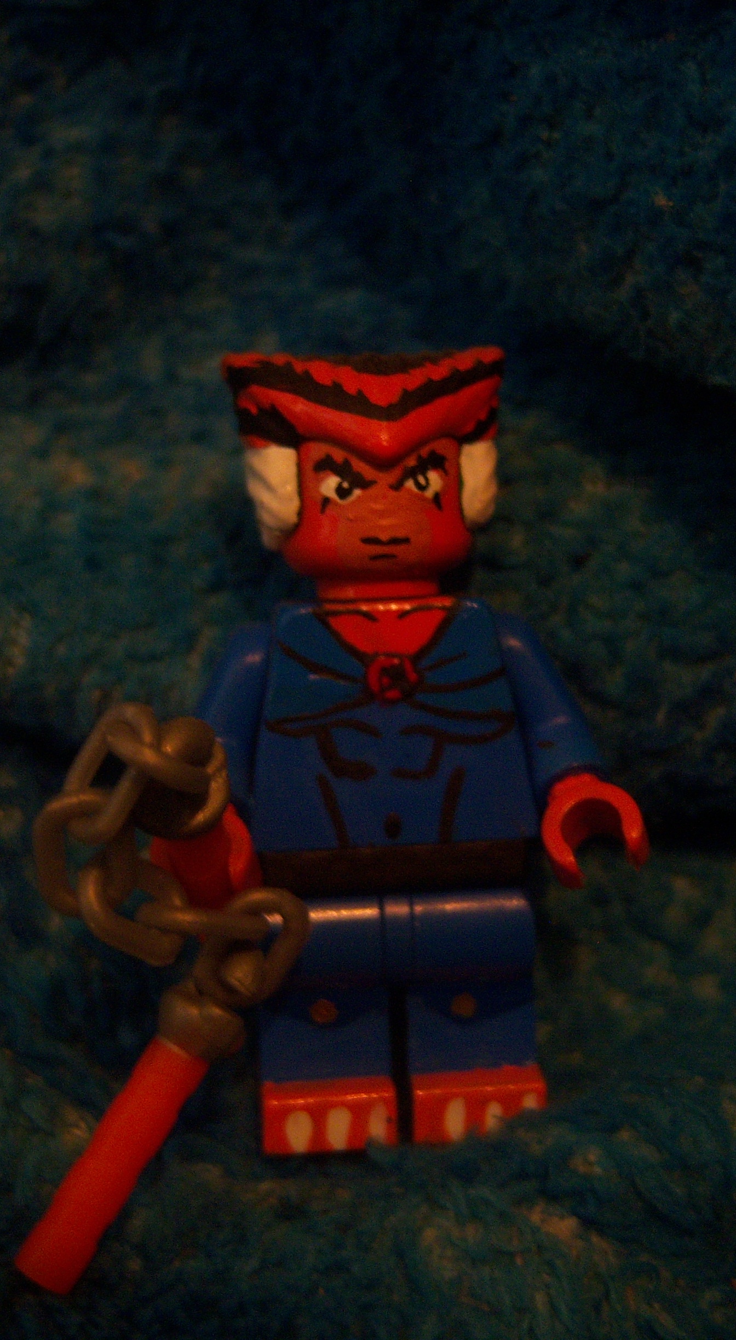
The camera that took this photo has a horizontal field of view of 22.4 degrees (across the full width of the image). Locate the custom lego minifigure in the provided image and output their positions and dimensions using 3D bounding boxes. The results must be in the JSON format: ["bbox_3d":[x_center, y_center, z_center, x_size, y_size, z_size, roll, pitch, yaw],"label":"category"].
[{"bbox_3d":[0.001,0.004,0.102,0.025,0.042,0.015,-3,9,-6],"label":"custom lego minifigure"}]

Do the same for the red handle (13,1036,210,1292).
[{"bbox_3d":[-0.013,0.025,0.096,0.003,0.013,0.003,32,-13,0],"label":"red handle"}]

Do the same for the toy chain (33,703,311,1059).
[{"bbox_3d":[-0.010,0.011,0.094,0.014,0.018,0.009,-3,10,-6],"label":"toy chain"}]

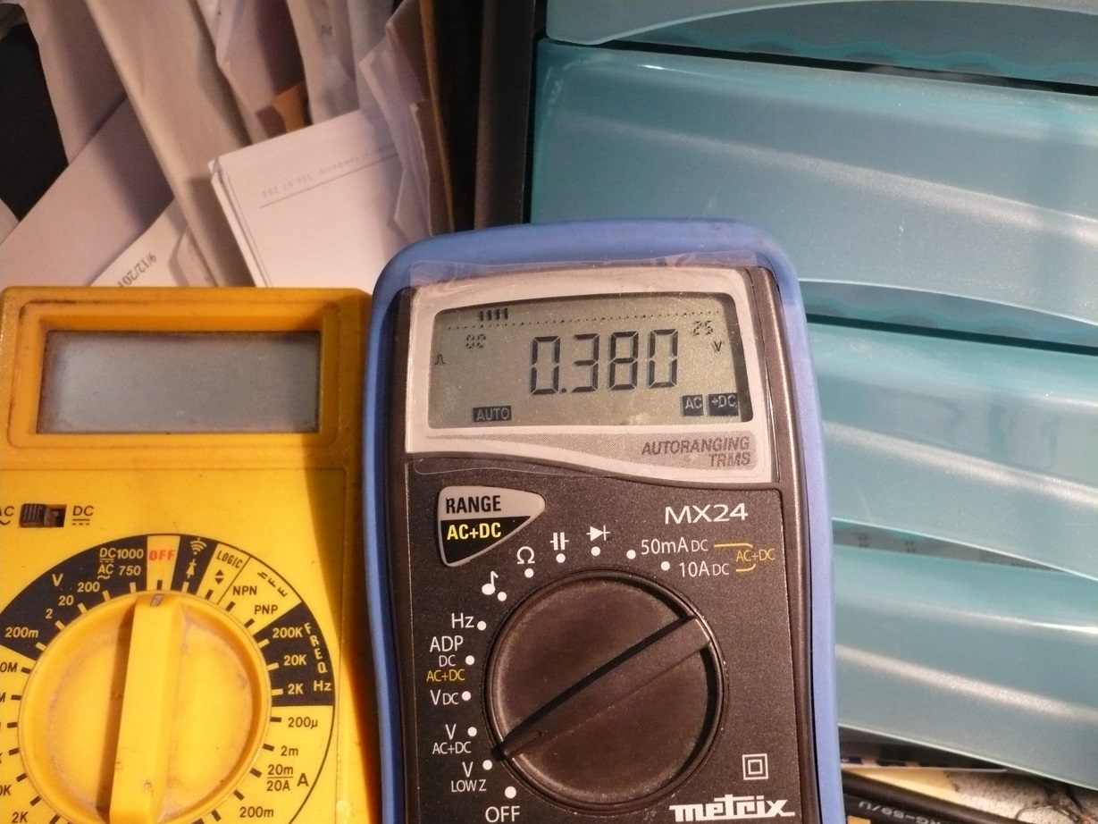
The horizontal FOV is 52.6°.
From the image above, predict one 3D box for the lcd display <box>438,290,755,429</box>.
[{"bbox_3d":[0.008,-0.010,0.214,0.061,0.025,0.006,-3,-6,1],"label":"lcd display"}]

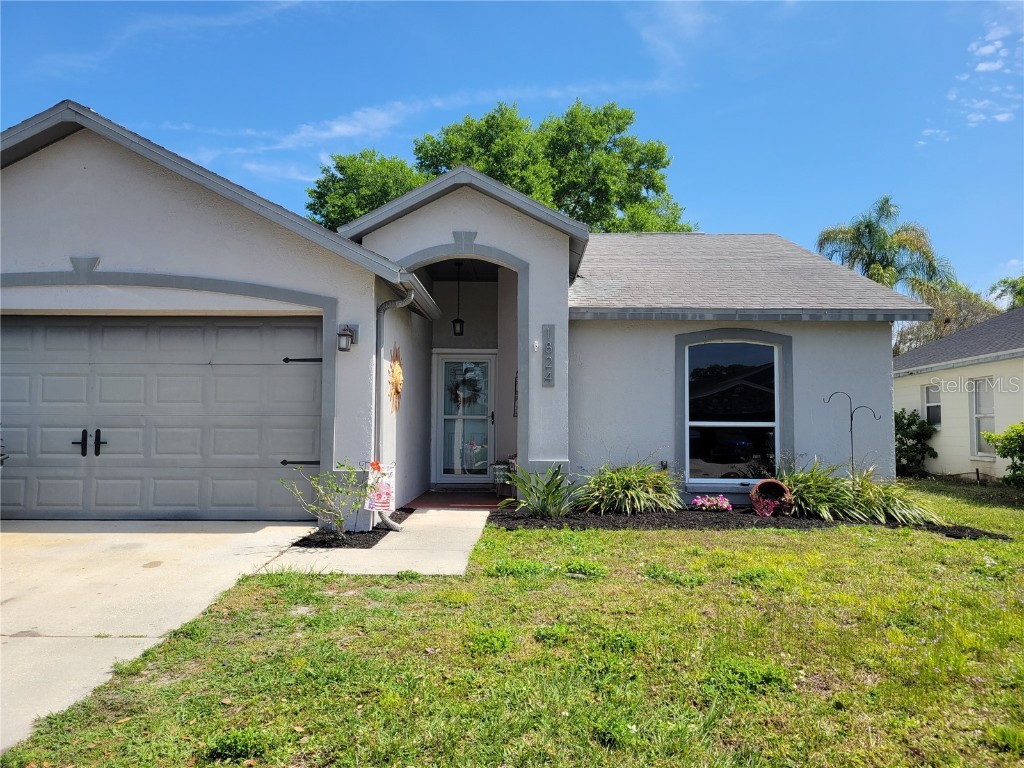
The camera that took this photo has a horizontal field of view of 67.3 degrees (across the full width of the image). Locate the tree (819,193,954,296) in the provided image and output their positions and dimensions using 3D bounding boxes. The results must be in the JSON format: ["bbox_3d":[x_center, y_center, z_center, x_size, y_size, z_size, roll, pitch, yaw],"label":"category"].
[{"bbox_3d":[13.144,-2.027,26.995,4.773,9.405,4.773,0,-3,1],"label":"tree"}]

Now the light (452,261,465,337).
[{"bbox_3d":[-0.751,-1.194,10.903,0.177,1.074,0.170,0,-3,1],"label":"light"}]

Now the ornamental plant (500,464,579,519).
[{"bbox_3d":[0.304,1.227,8.989,0.908,0.637,0.850,0,-3,1],"label":"ornamental plant"}]

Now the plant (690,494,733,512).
[{"bbox_3d":[2.438,1.466,9.497,0.511,0.218,0.340,0,-3,1],"label":"plant"}]

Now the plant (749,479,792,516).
[{"bbox_3d":[3.100,1.375,9.343,0.512,0.445,0.480,0,-3,1],"label":"plant"}]

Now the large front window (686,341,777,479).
[{"bbox_3d":[2.869,0.342,10.060,1.195,1.838,0.100,0,-3,1],"label":"large front window"}]

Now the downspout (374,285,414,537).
[{"bbox_3d":[-1.180,0.243,7.676,0.387,2.435,0.200,0,-3,1],"label":"downspout"}]

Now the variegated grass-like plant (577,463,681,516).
[{"bbox_3d":[1.385,1.269,9.423,1.231,0.636,1.000,0,-3,1],"label":"variegated grass-like plant"}]

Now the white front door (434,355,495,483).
[{"bbox_3d":[-0.732,0.534,12.001,0.935,1.991,0.080,0,-3,1],"label":"white front door"}]

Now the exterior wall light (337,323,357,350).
[{"bbox_3d":[-1.618,-0.450,7.554,0.160,0.270,0.220,0,-3,1],"label":"exterior wall light"}]

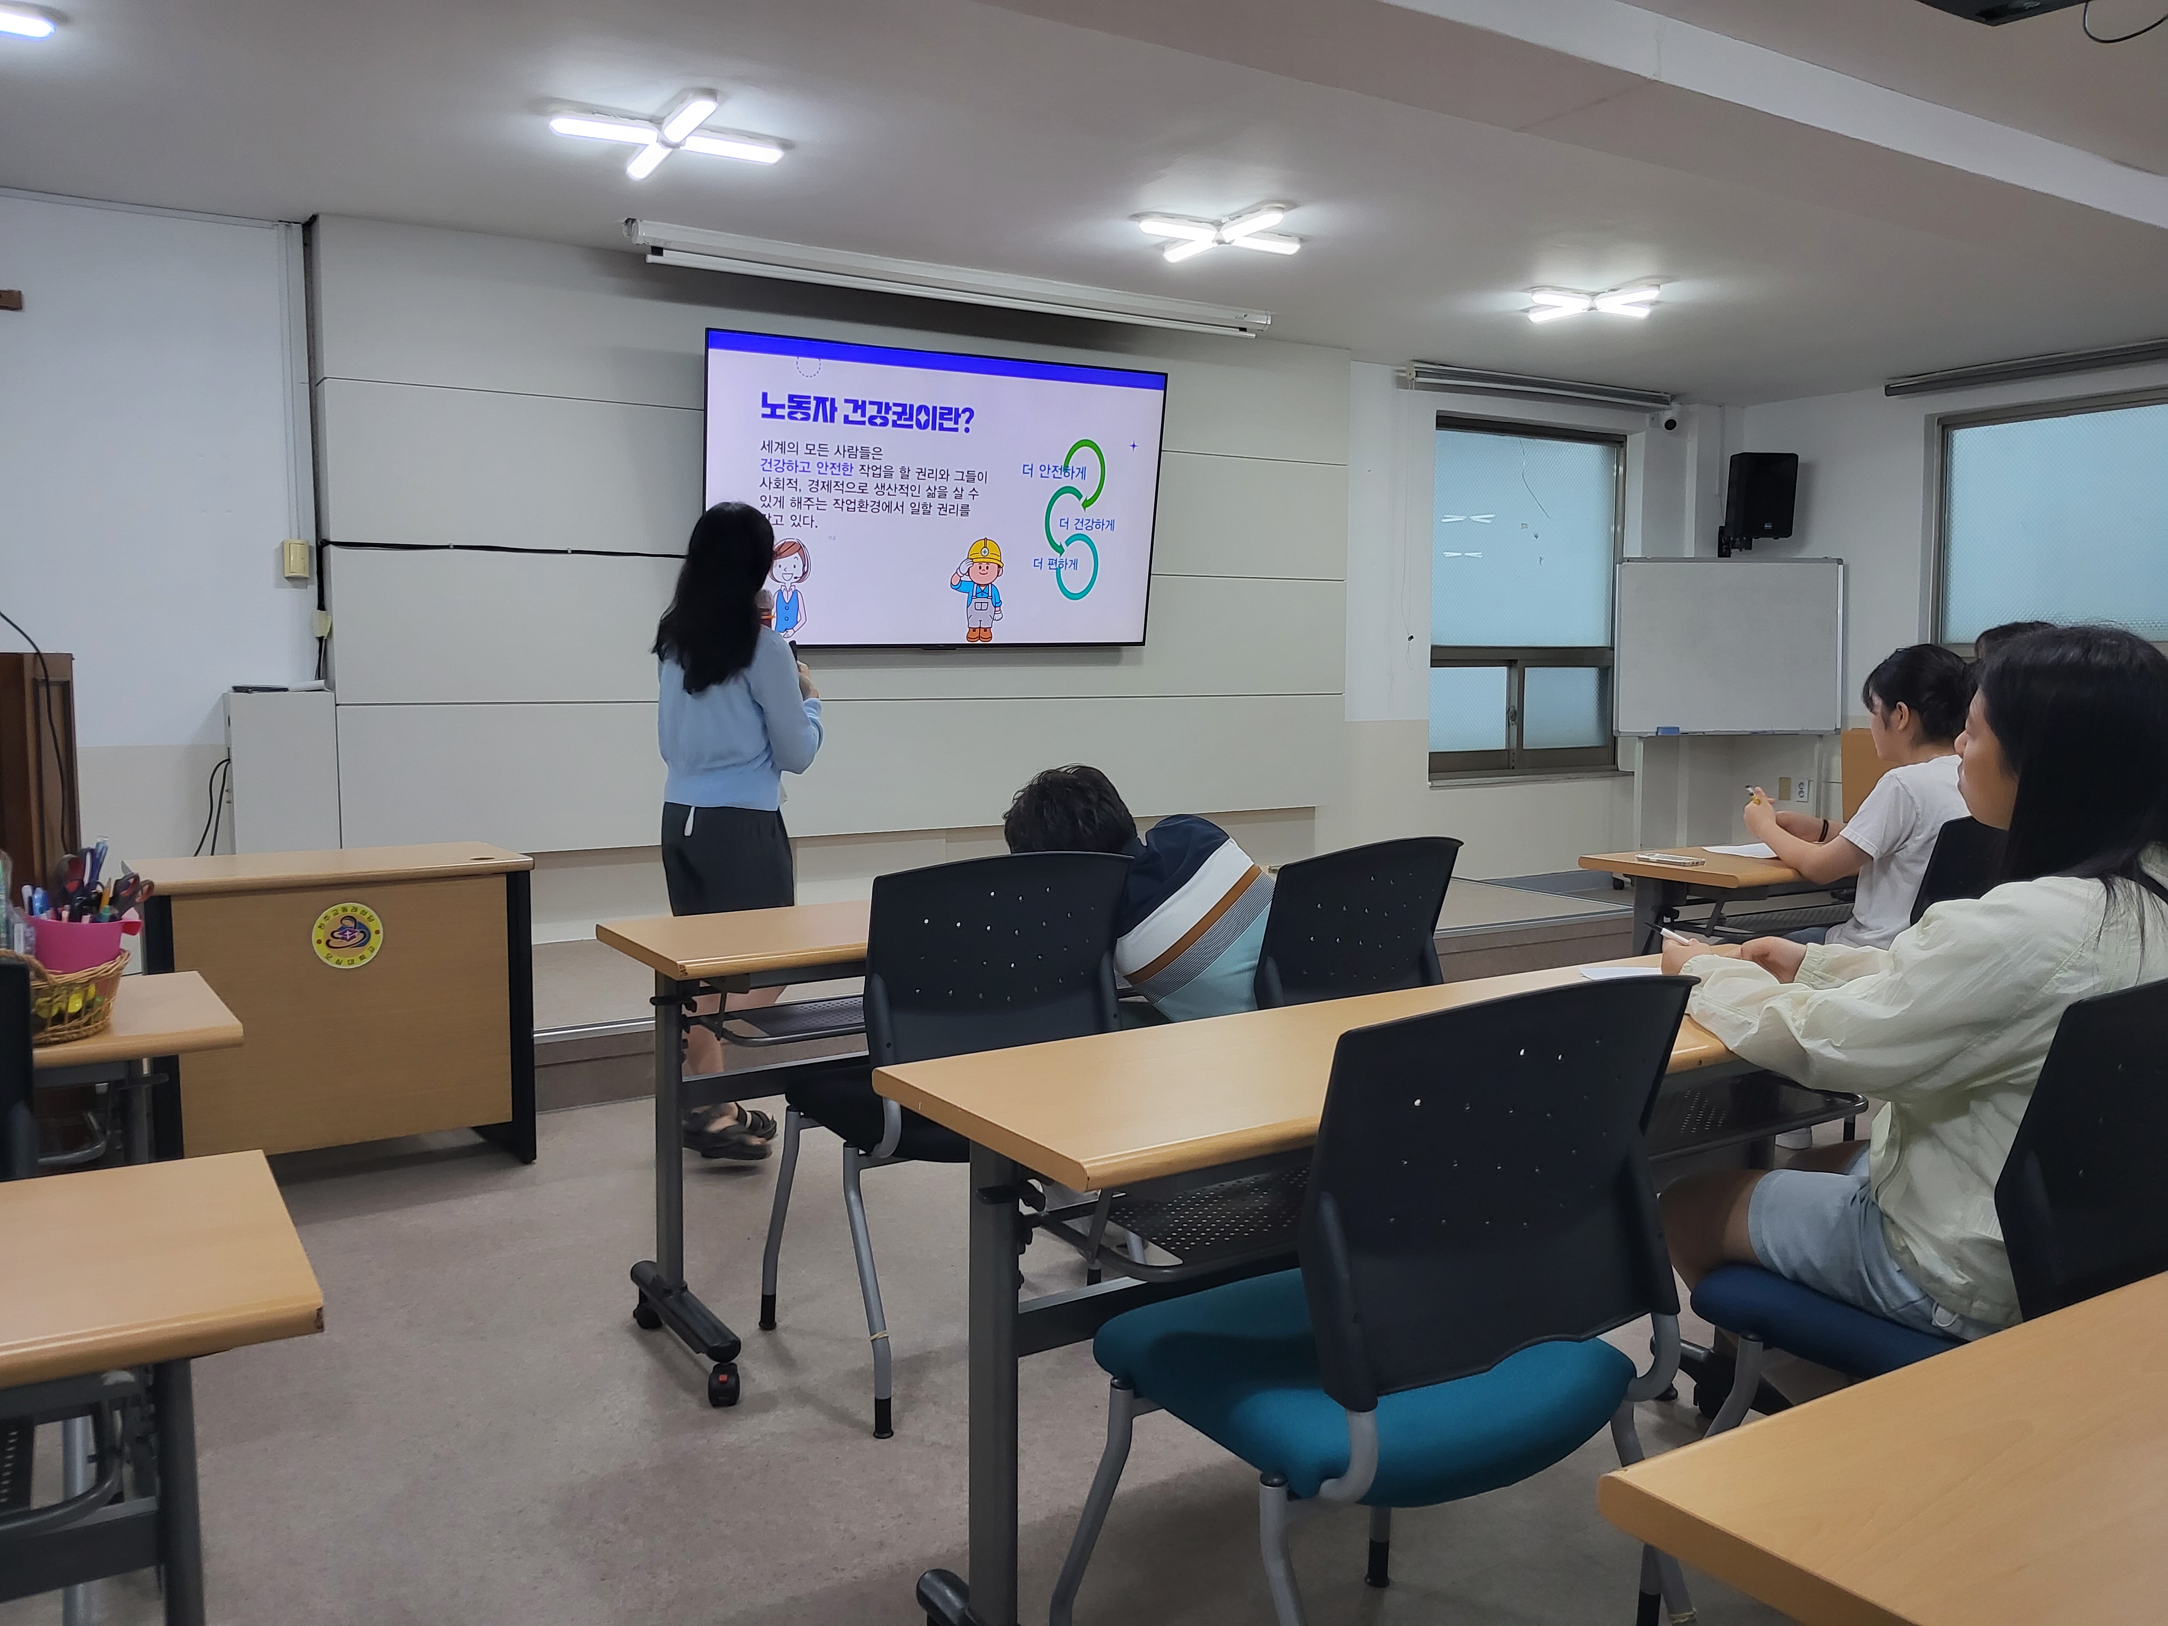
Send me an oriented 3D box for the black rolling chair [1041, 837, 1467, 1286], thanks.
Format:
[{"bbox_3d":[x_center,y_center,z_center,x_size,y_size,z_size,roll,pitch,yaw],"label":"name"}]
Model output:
[{"bbox_3d":[0.323,0.497,2.997,0.530,0.880,0.560,-4,7,-41],"label":"black rolling chair"}]

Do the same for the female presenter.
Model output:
[{"bbox_3d":[-0.850,0.046,3.944,0.430,1.579,0.350,4,6,38],"label":"female presenter"}]

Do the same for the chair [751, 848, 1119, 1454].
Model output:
[{"bbox_3d":[-0.238,0.496,2.802,0.500,0.885,0.540,-3,6,-32],"label":"chair"}]

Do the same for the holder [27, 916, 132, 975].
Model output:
[{"bbox_3d":[-1.359,0.200,2.196,0.127,0.125,0.127,-3,6,-31],"label":"holder"}]

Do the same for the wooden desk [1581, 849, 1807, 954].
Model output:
[{"bbox_3d":[1.963,0.452,4.209,1.500,0.725,0.450,-3,6,-32],"label":"wooden desk"}]

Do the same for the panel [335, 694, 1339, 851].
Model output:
[{"bbox_3d":[-0.617,-0.189,6.279,4.140,0.500,0.080,-3,6,-32],"label":"panel"}]

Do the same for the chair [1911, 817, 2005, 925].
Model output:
[{"bbox_3d":[1.818,0.422,3.638,0.500,0.885,0.540,-3,6,-32],"label":"chair"}]

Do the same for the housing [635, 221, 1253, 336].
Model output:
[{"bbox_3d":[-0.367,-1.827,5.710,2.480,0.115,0.090,-3,6,-32],"label":"housing"}]

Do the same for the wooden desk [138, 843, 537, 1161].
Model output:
[{"bbox_3d":[-1.774,0.485,3.867,0.822,0.746,0.450,-3,6,-34],"label":"wooden desk"}]

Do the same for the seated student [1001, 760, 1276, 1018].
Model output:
[{"bbox_3d":[0.211,0.421,3.169,0.510,1.000,0.880,-4,7,-39],"label":"seated student"}]

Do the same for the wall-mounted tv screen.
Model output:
[{"bbox_3d":[-0.516,-1.171,6.137,1.885,1.080,0.060,-3,14,-31],"label":"wall-mounted tv screen"}]

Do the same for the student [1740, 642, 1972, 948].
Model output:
[{"bbox_3d":[1.775,0.241,3.774,0.470,1.255,0.660,-3,6,-35],"label":"student"}]

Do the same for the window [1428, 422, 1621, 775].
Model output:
[{"bbox_3d":[2.275,-1.088,8.327,1.430,1.750,0.120,-3,6,-31],"label":"window"}]

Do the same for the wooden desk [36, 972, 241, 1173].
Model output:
[{"bbox_3d":[-1.855,0.654,1.928,1.500,0.725,0.450,-3,6,-32],"label":"wooden desk"}]

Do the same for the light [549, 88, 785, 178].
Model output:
[{"bbox_3d":[-1.059,-1.726,4.166,0.610,0.070,0.640,-2,6,-26],"label":"light"}]

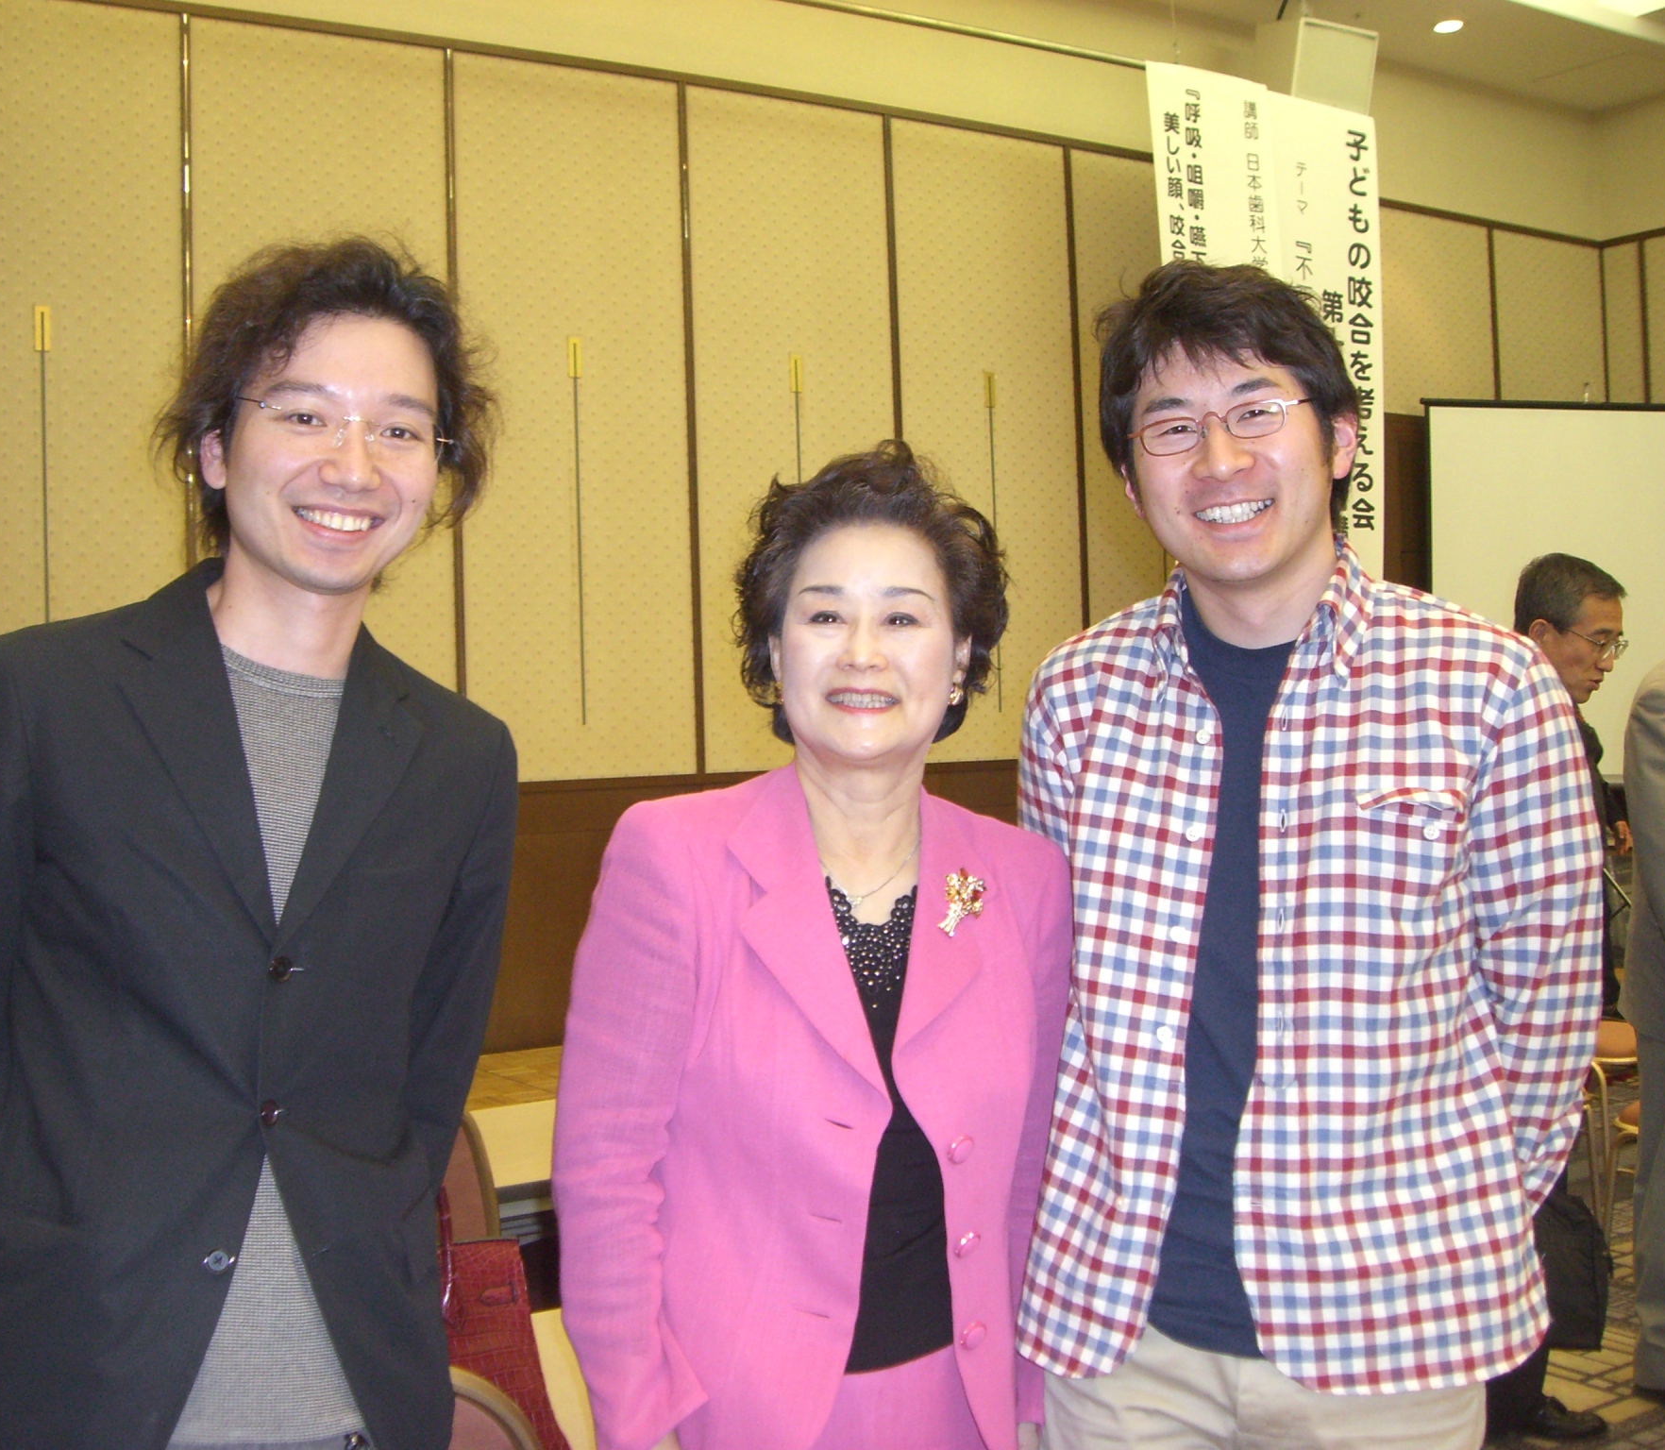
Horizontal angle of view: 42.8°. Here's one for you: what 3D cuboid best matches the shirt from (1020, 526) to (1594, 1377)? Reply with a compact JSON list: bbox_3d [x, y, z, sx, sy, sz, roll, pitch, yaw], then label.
[{"bbox_3d":[0.378,0.192,1.720,0.490,0.680,0.300,-2,-1,26],"label":"shirt"}]

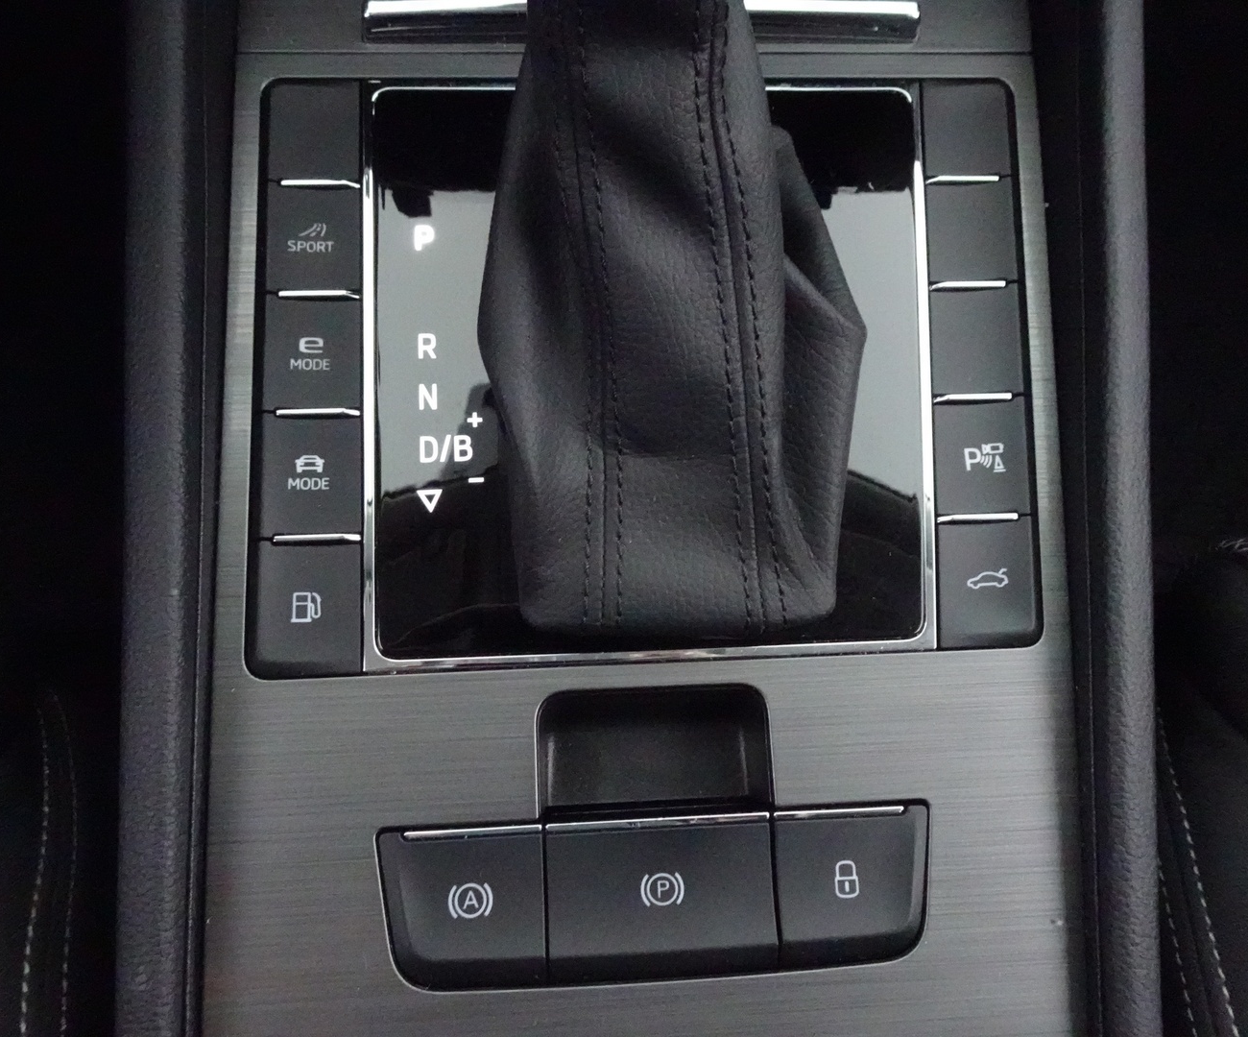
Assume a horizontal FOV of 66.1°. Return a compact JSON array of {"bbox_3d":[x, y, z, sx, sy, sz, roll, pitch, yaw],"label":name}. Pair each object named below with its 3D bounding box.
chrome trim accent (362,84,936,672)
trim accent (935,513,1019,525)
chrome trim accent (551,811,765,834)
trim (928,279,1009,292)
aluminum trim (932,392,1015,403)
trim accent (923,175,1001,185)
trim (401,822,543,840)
[{"bbox_3d":[0.005,-0.033,0.192,0.115,0.007,0.122,-2,77,-3],"label":"chrome trim accent"},{"bbox_3d":[0.068,0.000,0.185,0.016,0.002,0.002,-2,77,-3],"label":"trim accent"},{"bbox_3d":[0.006,0.053,0.169,0.040,0.002,0.002,-2,77,-3],"label":"chrome trim accent"},{"bbox_3d":[0.070,-0.047,0.196,0.016,0.002,0.002,-2,77,-3],"label":"trim"},{"bbox_3d":[0.069,-0.024,0.191,0.016,0.002,0.002,-2,77,-3],"label":"aluminum trim"},{"bbox_3d":[0.071,-0.071,0.202,0.016,0.002,0.002,-2,77,-3],"label":"trim accent"},{"bbox_3d":[-0.026,0.054,0.167,0.024,0.002,0.002,-2,77,-3],"label":"trim"}]

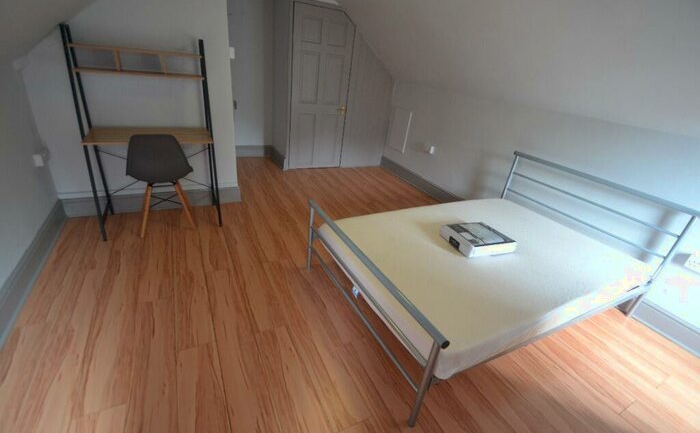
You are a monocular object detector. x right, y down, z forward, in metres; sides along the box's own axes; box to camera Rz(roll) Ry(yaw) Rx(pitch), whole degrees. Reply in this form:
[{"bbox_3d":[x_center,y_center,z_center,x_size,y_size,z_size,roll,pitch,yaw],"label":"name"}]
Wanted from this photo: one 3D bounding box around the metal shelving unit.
[{"bbox_3d":[-1.544,-0.607,2.294,0.840,1.445,0.500,-8,30,-28],"label":"metal shelving unit"}]

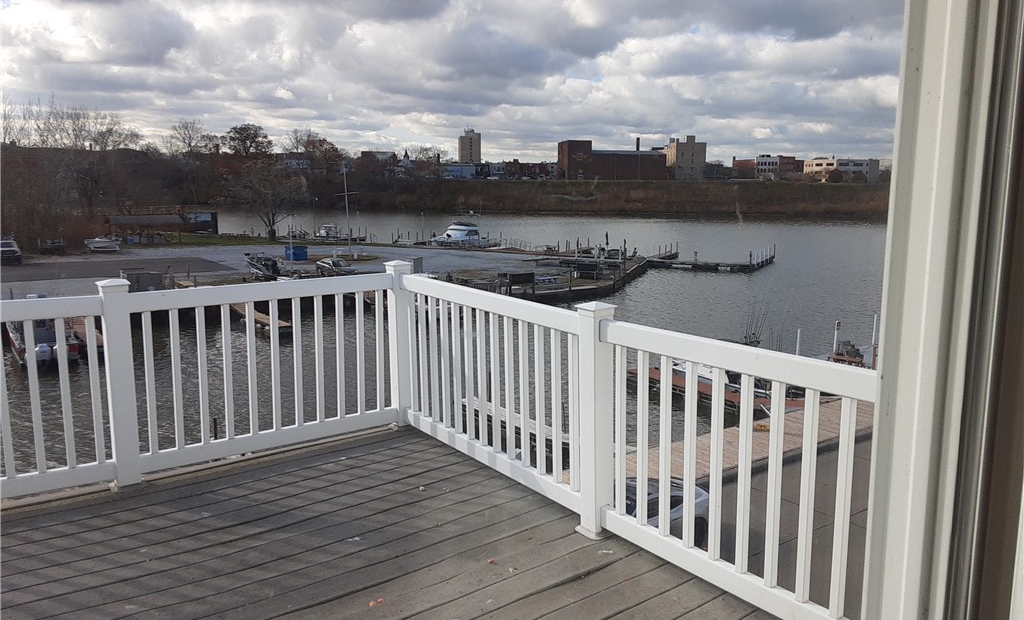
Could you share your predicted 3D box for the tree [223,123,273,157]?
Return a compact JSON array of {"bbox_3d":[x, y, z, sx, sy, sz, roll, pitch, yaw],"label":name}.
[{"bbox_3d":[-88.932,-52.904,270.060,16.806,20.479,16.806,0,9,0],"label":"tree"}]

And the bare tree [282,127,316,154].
[{"bbox_3d":[-74.108,-54.155,279.977,11.852,19.860,11.852,0,9,0],"label":"bare tree"}]

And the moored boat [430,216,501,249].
[{"bbox_3d":[-5.777,-9.631,99.238,9.200,4.196,3.200,5,10,25],"label":"moored boat"}]

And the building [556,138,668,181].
[{"bbox_3d":[35.077,-51.934,281.825,34.847,14.546,19.000,-1,9,-7],"label":"building"}]

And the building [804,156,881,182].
[{"bbox_3d":[155.701,-65.452,378.541,21.091,12.071,30.214,-1,9,-7],"label":"building"}]

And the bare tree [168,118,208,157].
[{"bbox_3d":[-108.680,-53.601,269.961,13.436,21.694,13.436,0,9,0],"label":"bare tree"}]

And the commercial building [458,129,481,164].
[{"bbox_3d":[-32.798,-120.578,624.517,14.951,39.011,30.000,-1,9,-7],"label":"commercial building"}]

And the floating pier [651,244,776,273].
[{"bbox_3d":[20.445,-5.417,79.872,10.674,2.050,12.977,4,10,23],"label":"floating pier"}]

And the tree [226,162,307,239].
[{"bbox_3d":[-30.673,-13.558,99.696,9.999,9.552,9.499,0,9,0],"label":"tree"}]

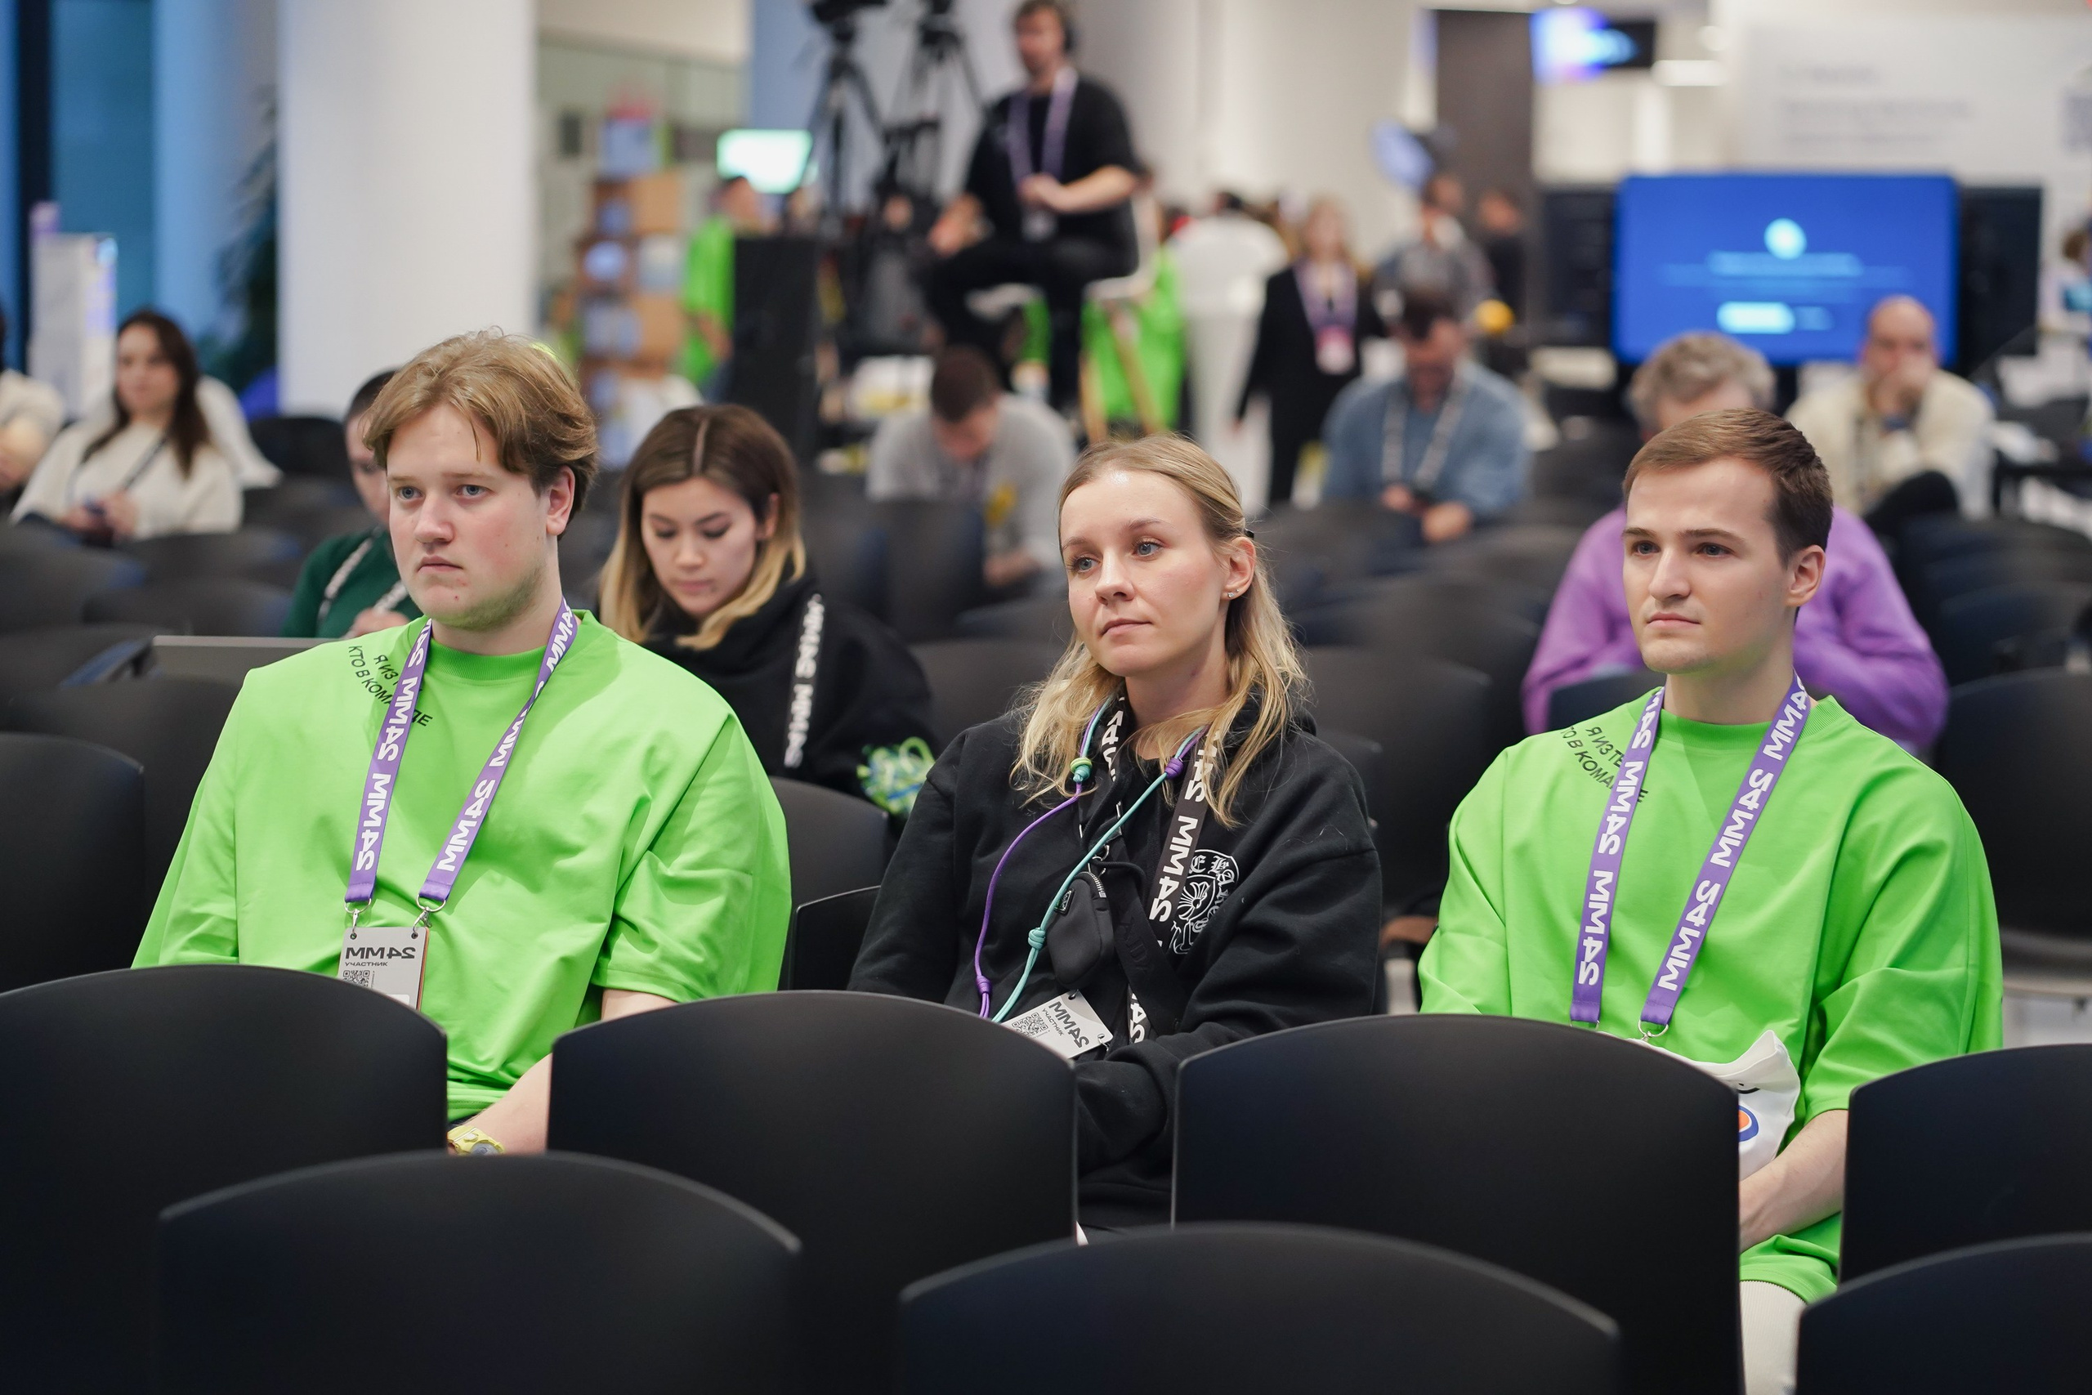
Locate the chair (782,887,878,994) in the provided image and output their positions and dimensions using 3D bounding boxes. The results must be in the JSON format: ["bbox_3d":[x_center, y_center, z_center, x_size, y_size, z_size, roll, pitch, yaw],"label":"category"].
[{"bbox_3d":[-0.044,0.596,4.336,0.490,0.830,0.540,1,5,15],"label":"chair"}]

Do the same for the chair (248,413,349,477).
[{"bbox_3d":[-2.466,-0.492,16.322,0.490,0.830,0.540,1,5,12],"label":"chair"}]

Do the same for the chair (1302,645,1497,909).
[{"bbox_3d":[0.371,0.371,6.811,0.490,0.830,0.540,1,5,13],"label":"chair"}]

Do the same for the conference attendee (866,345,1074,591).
[{"bbox_3d":[-0.181,-0.233,11.526,0.520,1.180,0.880,1,5,10],"label":"conference attendee"}]

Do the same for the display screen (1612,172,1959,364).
[{"bbox_3d":[2.875,-1.667,19.200,1.320,0.745,0.070,0,5,2],"label":"display screen"}]

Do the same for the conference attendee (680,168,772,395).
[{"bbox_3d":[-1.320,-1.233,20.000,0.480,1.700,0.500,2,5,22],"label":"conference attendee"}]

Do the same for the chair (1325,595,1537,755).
[{"bbox_3d":[0.596,0.245,8.307,0.480,0.800,0.530,2,5,13],"label":"chair"}]

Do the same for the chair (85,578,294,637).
[{"bbox_3d":[-1.607,0.193,8.707,0.480,0.800,0.530,2,5,13],"label":"chair"}]

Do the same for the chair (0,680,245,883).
[{"bbox_3d":[-1.262,0.386,6.507,0.480,0.800,0.530,2,5,13],"label":"chair"}]

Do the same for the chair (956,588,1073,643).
[{"bbox_3d":[-0.012,0.227,8.457,0.480,0.800,0.530,2,5,13],"label":"chair"}]

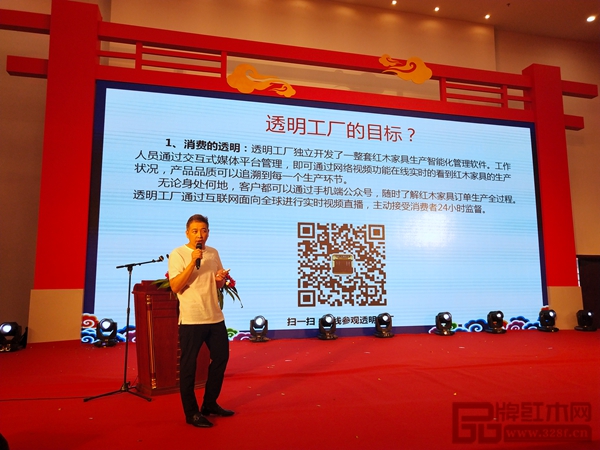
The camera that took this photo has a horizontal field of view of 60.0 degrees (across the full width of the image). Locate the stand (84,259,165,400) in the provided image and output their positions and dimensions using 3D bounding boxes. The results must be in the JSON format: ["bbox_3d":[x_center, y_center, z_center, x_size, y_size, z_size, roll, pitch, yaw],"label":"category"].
[{"bbox_3d":[-1.798,1.035,5.382,0.721,1.448,0.639,4,-9,-25],"label":"stand"}]

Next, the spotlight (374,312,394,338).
[{"bbox_3d":[2.195,2.625,13.565,0.410,0.605,0.430,2,-9,-15],"label":"spotlight"}]

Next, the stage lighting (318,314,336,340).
[{"bbox_3d":[0.692,2.543,12.930,0.410,0.605,0.430,2,-9,-15],"label":"stage lighting"}]

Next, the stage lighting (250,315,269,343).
[{"bbox_3d":[-0.940,2.453,12.230,0.410,0.605,0.430,2,-9,-15],"label":"stage lighting"}]

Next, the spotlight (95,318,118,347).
[{"bbox_3d":[-4.161,2.328,11.222,0.410,0.605,0.430,1,-8,-8],"label":"spotlight"}]

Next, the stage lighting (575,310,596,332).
[{"bbox_3d":[8.571,2.877,15.606,0.410,0.605,0.430,2,-9,-15],"label":"stage lighting"}]

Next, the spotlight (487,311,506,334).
[{"bbox_3d":[5.585,2.785,14.832,0.410,0.605,0.430,2,-9,-15],"label":"spotlight"}]

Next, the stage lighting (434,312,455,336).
[{"bbox_3d":[3.949,2.707,14.215,0.410,0.605,0.430,2,-9,-15],"label":"stage lighting"}]

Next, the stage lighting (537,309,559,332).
[{"bbox_3d":[7.385,2.870,15.503,0.410,0.605,0.430,2,-9,-15],"label":"stage lighting"}]

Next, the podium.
[{"bbox_3d":[-1.382,1.232,5.805,0.820,1.175,0.520,5,-10,-35],"label":"podium"}]

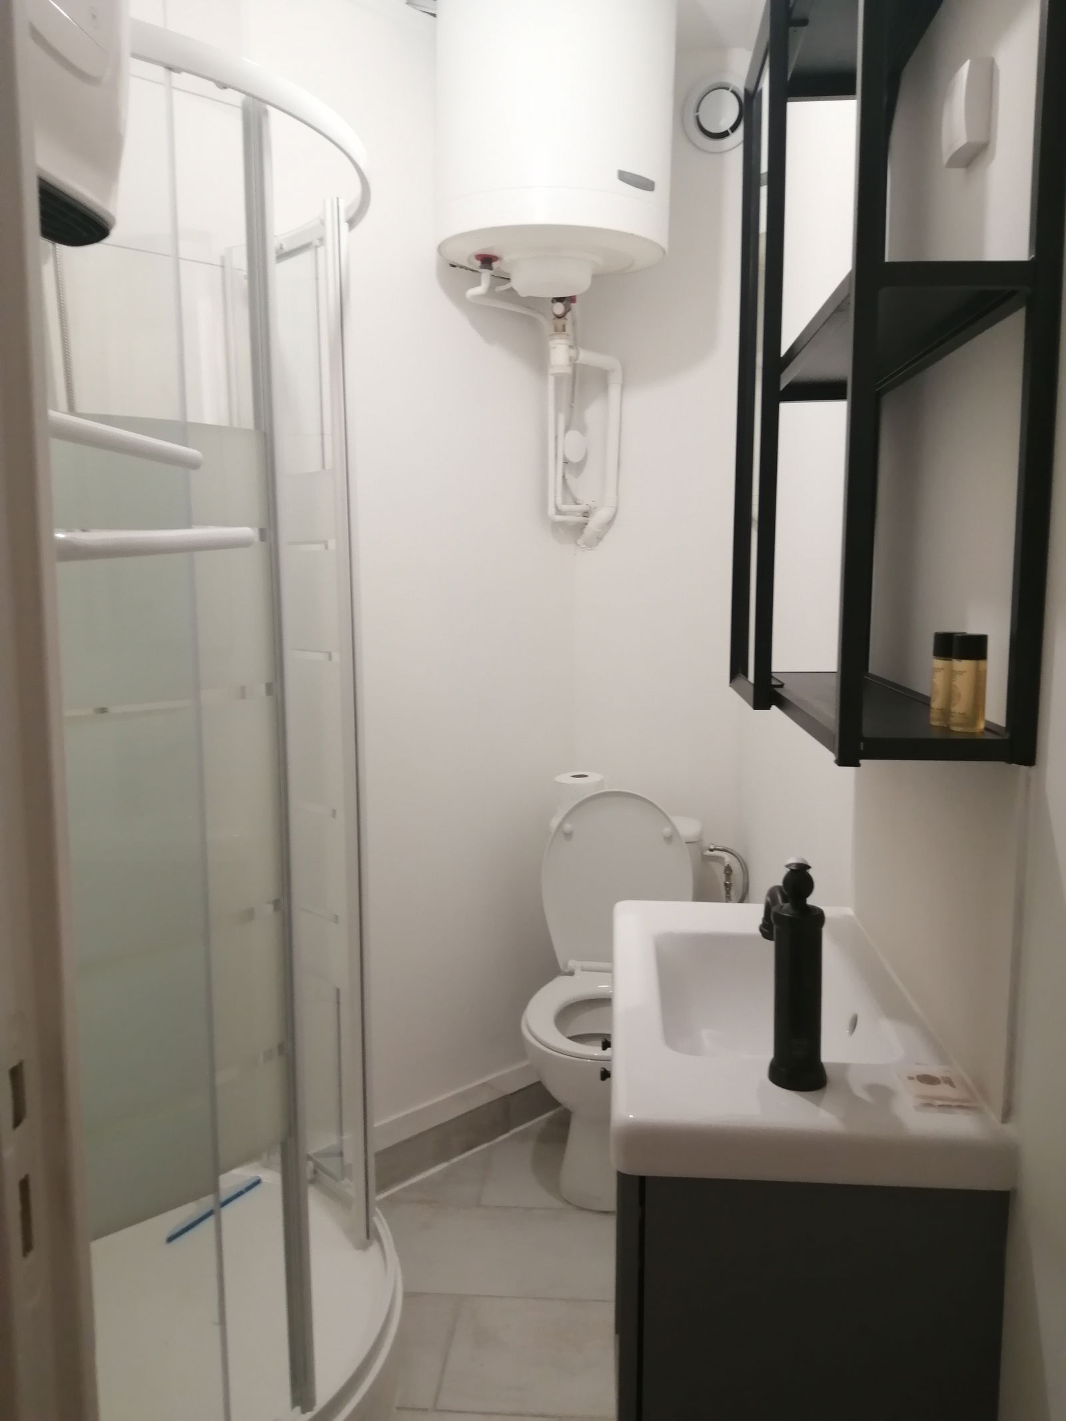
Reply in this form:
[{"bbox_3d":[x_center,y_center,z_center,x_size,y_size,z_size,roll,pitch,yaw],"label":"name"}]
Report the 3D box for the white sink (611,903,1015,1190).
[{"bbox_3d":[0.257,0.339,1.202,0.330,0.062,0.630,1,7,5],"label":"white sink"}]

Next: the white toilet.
[{"bbox_3d":[0.184,0.625,2.359,0.375,0.850,0.650,1,7,6],"label":"white toilet"}]

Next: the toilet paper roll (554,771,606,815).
[{"bbox_3d":[0.112,0.207,2.541,0.120,0.097,0.120,0,7,0],"label":"toilet paper roll"}]

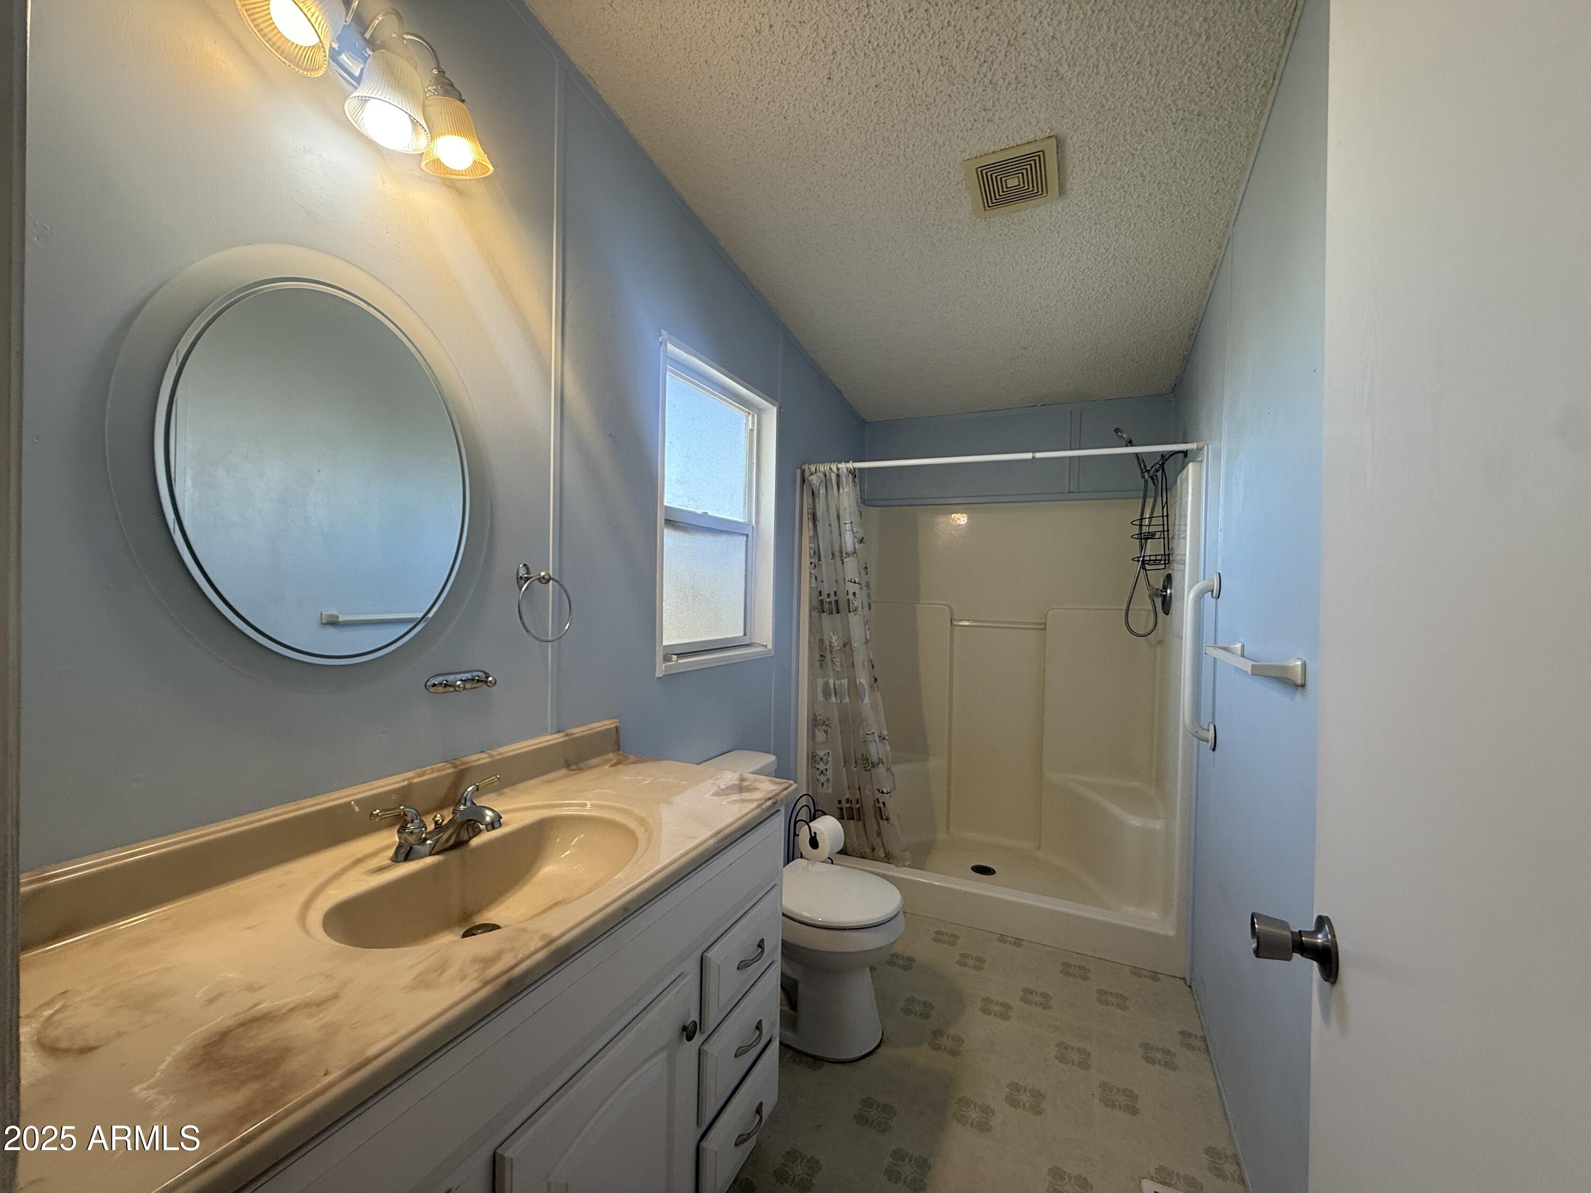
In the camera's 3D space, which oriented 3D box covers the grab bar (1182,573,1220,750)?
[{"bbox_3d":[1.228,0.192,1.950,0.076,0.530,0.080,2,1,24],"label":"grab bar"}]

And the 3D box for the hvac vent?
[{"bbox_3d":[0.610,-1.170,1.800,0.232,0.025,0.232,2,-7,24],"label":"hvac vent"}]

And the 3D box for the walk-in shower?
[{"bbox_3d":[0.866,0.379,2.914,1.501,1.814,0.904,2,1,24],"label":"walk-in shower"}]

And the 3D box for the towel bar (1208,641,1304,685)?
[{"bbox_3d":[0.984,0.137,1.410,0.080,0.052,0.530,2,1,24],"label":"towel bar"}]

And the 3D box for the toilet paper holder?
[{"bbox_3d":[0.062,0.981,2.192,0.140,0.595,0.160,2,1,36],"label":"toilet paper holder"}]

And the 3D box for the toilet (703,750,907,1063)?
[{"bbox_3d":[-0.007,0.922,1.959,0.707,0.715,0.460,2,1,24],"label":"toilet"}]

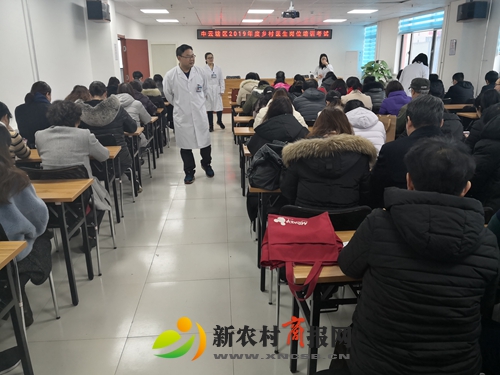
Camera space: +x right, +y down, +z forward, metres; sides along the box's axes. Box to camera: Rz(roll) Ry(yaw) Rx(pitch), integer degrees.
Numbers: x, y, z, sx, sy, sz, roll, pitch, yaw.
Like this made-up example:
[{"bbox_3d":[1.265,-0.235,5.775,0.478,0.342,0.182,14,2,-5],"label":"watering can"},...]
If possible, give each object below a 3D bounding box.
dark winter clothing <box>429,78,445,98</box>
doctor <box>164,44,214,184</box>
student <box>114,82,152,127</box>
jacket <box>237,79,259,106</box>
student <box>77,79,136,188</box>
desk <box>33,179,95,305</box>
[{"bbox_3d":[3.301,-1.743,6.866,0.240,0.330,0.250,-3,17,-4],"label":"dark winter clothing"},{"bbox_3d":[-0.743,-0.926,5.048,0.600,1.725,0.480,-6,19,-18],"label":"doctor"},{"bbox_3d":[-1.559,-0.752,5.263,0.520,1.293,0.750,-2,17,-4],"label":"student"},{"bbox_3d":[-0.023,-1.691,7.403,0.470,0.696,0.420,-2,17,-4],"label":"jacket"},{"bbox_3d":[-1.490,-0.479,4.291,0.571,1.310,0.739,-2,18,-4],"label":"student"},{"bbox_3d":[-1.663,0.389,2.565,1.200,0.745,0.420,-1,18,-4],"label":"desk"}]

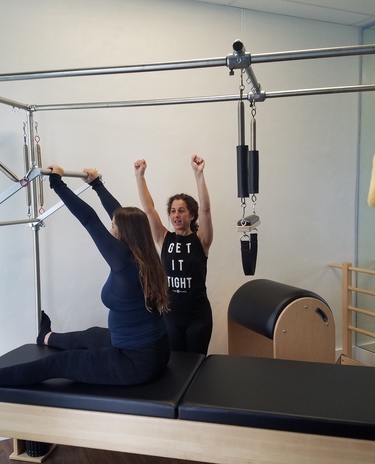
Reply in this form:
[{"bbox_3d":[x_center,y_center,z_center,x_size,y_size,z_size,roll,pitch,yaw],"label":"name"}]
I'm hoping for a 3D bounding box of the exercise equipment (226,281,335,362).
[{"bbox_3d":[0.689,0.855,3.477,0.560,0.915,0.610,-3,6,-26],"label":"exercise equipment"}]

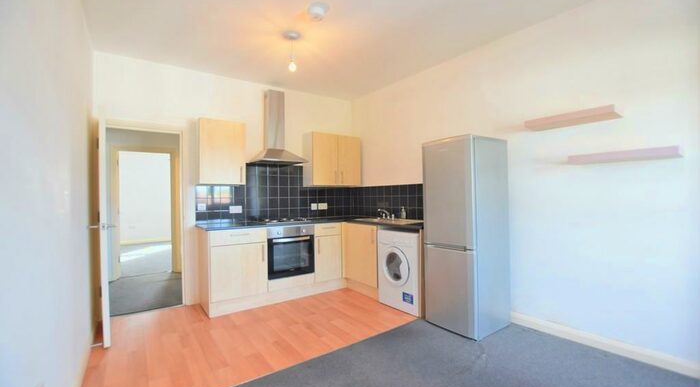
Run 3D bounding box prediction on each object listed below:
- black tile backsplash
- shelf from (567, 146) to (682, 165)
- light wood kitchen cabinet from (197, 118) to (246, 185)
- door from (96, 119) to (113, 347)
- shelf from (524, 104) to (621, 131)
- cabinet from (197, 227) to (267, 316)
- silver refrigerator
[{"bbox_3d":[-0.421,-0.021,3.450,2.327,0.754,1.494,-1,0,-35],"label":"black tile backsplash"},{"bbox_3d":[1.972,-0.266,2.120,0.215,0.055,0.580,-1,0,-36],"label":"shelf"},{"bbox_3d":[-1.505,-0.457,3.405,0.491,0.719,0.324,-1,0,-34],"label":"light wood kitchen cabinet"},{"bbox_3d":[-2.304,0.336,2.742,0.043,1.940,0.750,-1,0,-40],"label":"door"},{"bbox_3d":[1.770,-0.593,2.350,0.204,0.053,0.597,-1,0,-38],"label":"shelf"},{"bbox_3d":[-1.371,0.845,3.409,0.612,0.885,0.620,-1,0,-36],"label":"cabinet"},{"bbox_3d":[1.126,0.378,2.832,0.585,1.740,0.545,-1,0,-36],"label":"silver refrigerator"}]

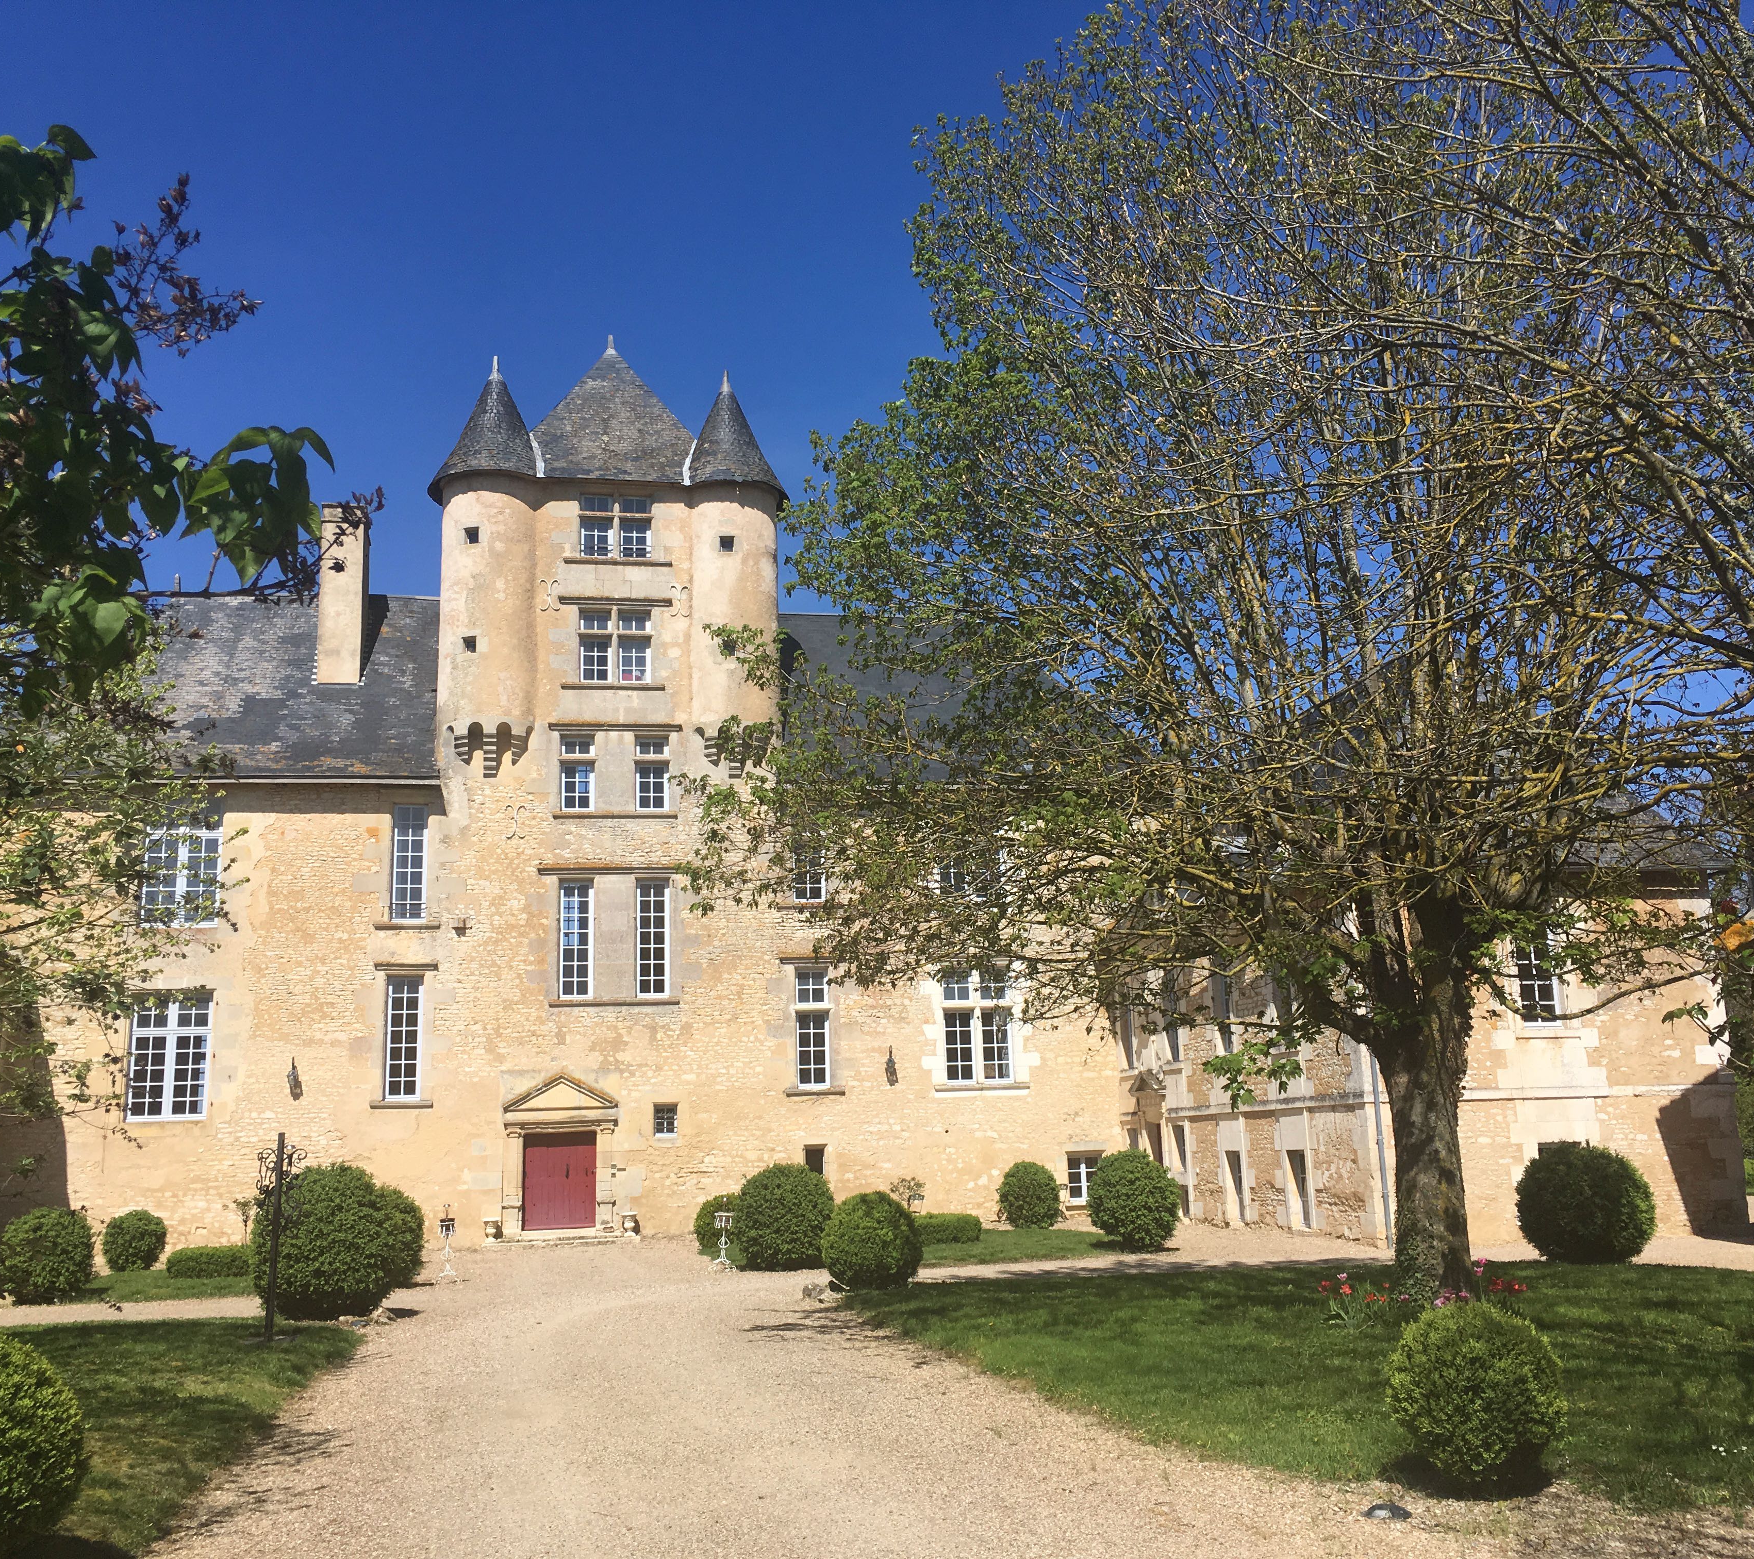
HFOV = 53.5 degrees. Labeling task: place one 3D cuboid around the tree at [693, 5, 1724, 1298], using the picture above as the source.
[{"bbox_3d":[4.574,-1.831,18.991,12.500,14.600,11.800,0,-12,-11],"label":"tree"}]

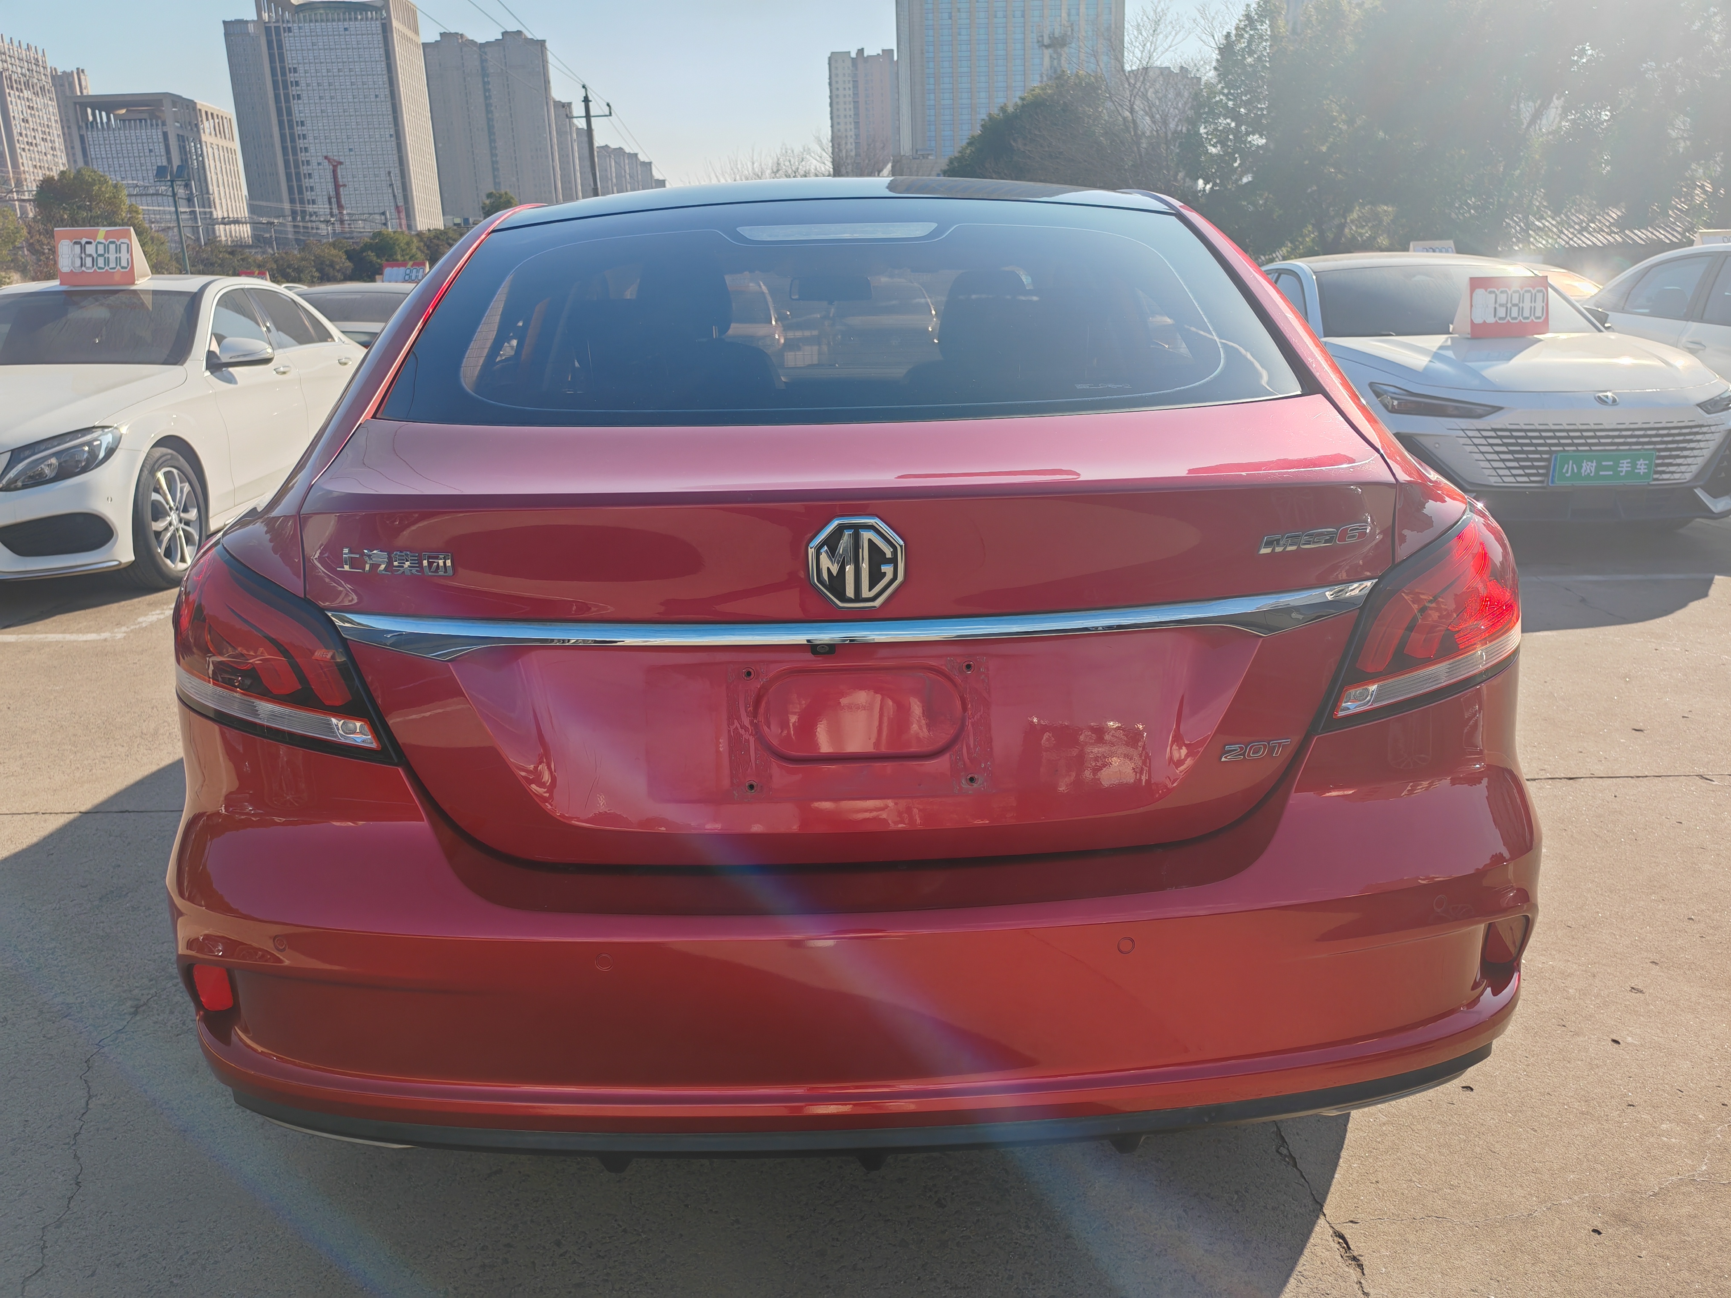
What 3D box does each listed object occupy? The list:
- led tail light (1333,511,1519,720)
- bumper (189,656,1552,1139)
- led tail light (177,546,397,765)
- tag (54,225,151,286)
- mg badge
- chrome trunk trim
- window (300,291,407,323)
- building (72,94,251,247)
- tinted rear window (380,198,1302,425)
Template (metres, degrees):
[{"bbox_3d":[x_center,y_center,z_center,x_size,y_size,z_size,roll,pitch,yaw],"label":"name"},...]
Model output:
[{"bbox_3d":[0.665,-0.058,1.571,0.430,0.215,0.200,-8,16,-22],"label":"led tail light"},{"bbox_3d":[-0.006,0.283,1.586,1.800,0.430,0.520,-2,15,-1],"label":"bumper"},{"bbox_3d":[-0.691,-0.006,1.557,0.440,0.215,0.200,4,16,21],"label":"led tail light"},{"bbox_3d":[-4.246,-2.174,7.480,0.420,0.305,0.190,-4,15,-5],"label":"tag"},{"bbox_3d":[-0.009,-0.082,1.297,0.091,0.089,0.016,-2,15,-1],"label":"mg badge"},{"bbox_3d":[-0.010,-0.026,1.364,1.110,0.055,0.160,-2,15,-1],"label":"chrome trunk trim"},{"bbox_3d":[-4.728,-3.222,12.708,1.240,0.120,0.600,-3,44,0],"label":"window"},{"bbox_3d":[-224.986,-141.068,440.599,29.000,67.500,48.000,-3,15,0],"label":"building"},{"bbox_3d":[-0.036,-0.473,1.812,1.110,0.090,0.720,-3,38,0],"label":"tinted rear window"}]

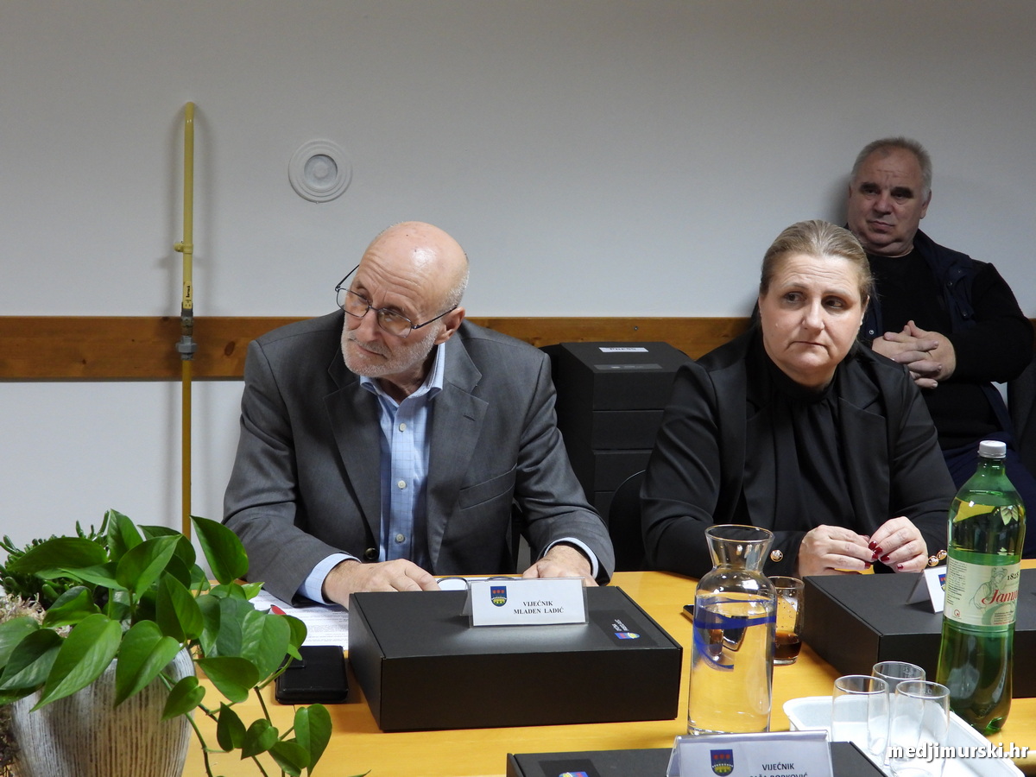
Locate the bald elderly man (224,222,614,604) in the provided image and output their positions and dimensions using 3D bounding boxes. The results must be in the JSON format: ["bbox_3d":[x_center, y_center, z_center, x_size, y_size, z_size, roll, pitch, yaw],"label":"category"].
[{"bbox_3d":[-0.149,0.369,2.731,0.580,1.235,0.680,1,10,-6],"label":"bald elderly man"}]

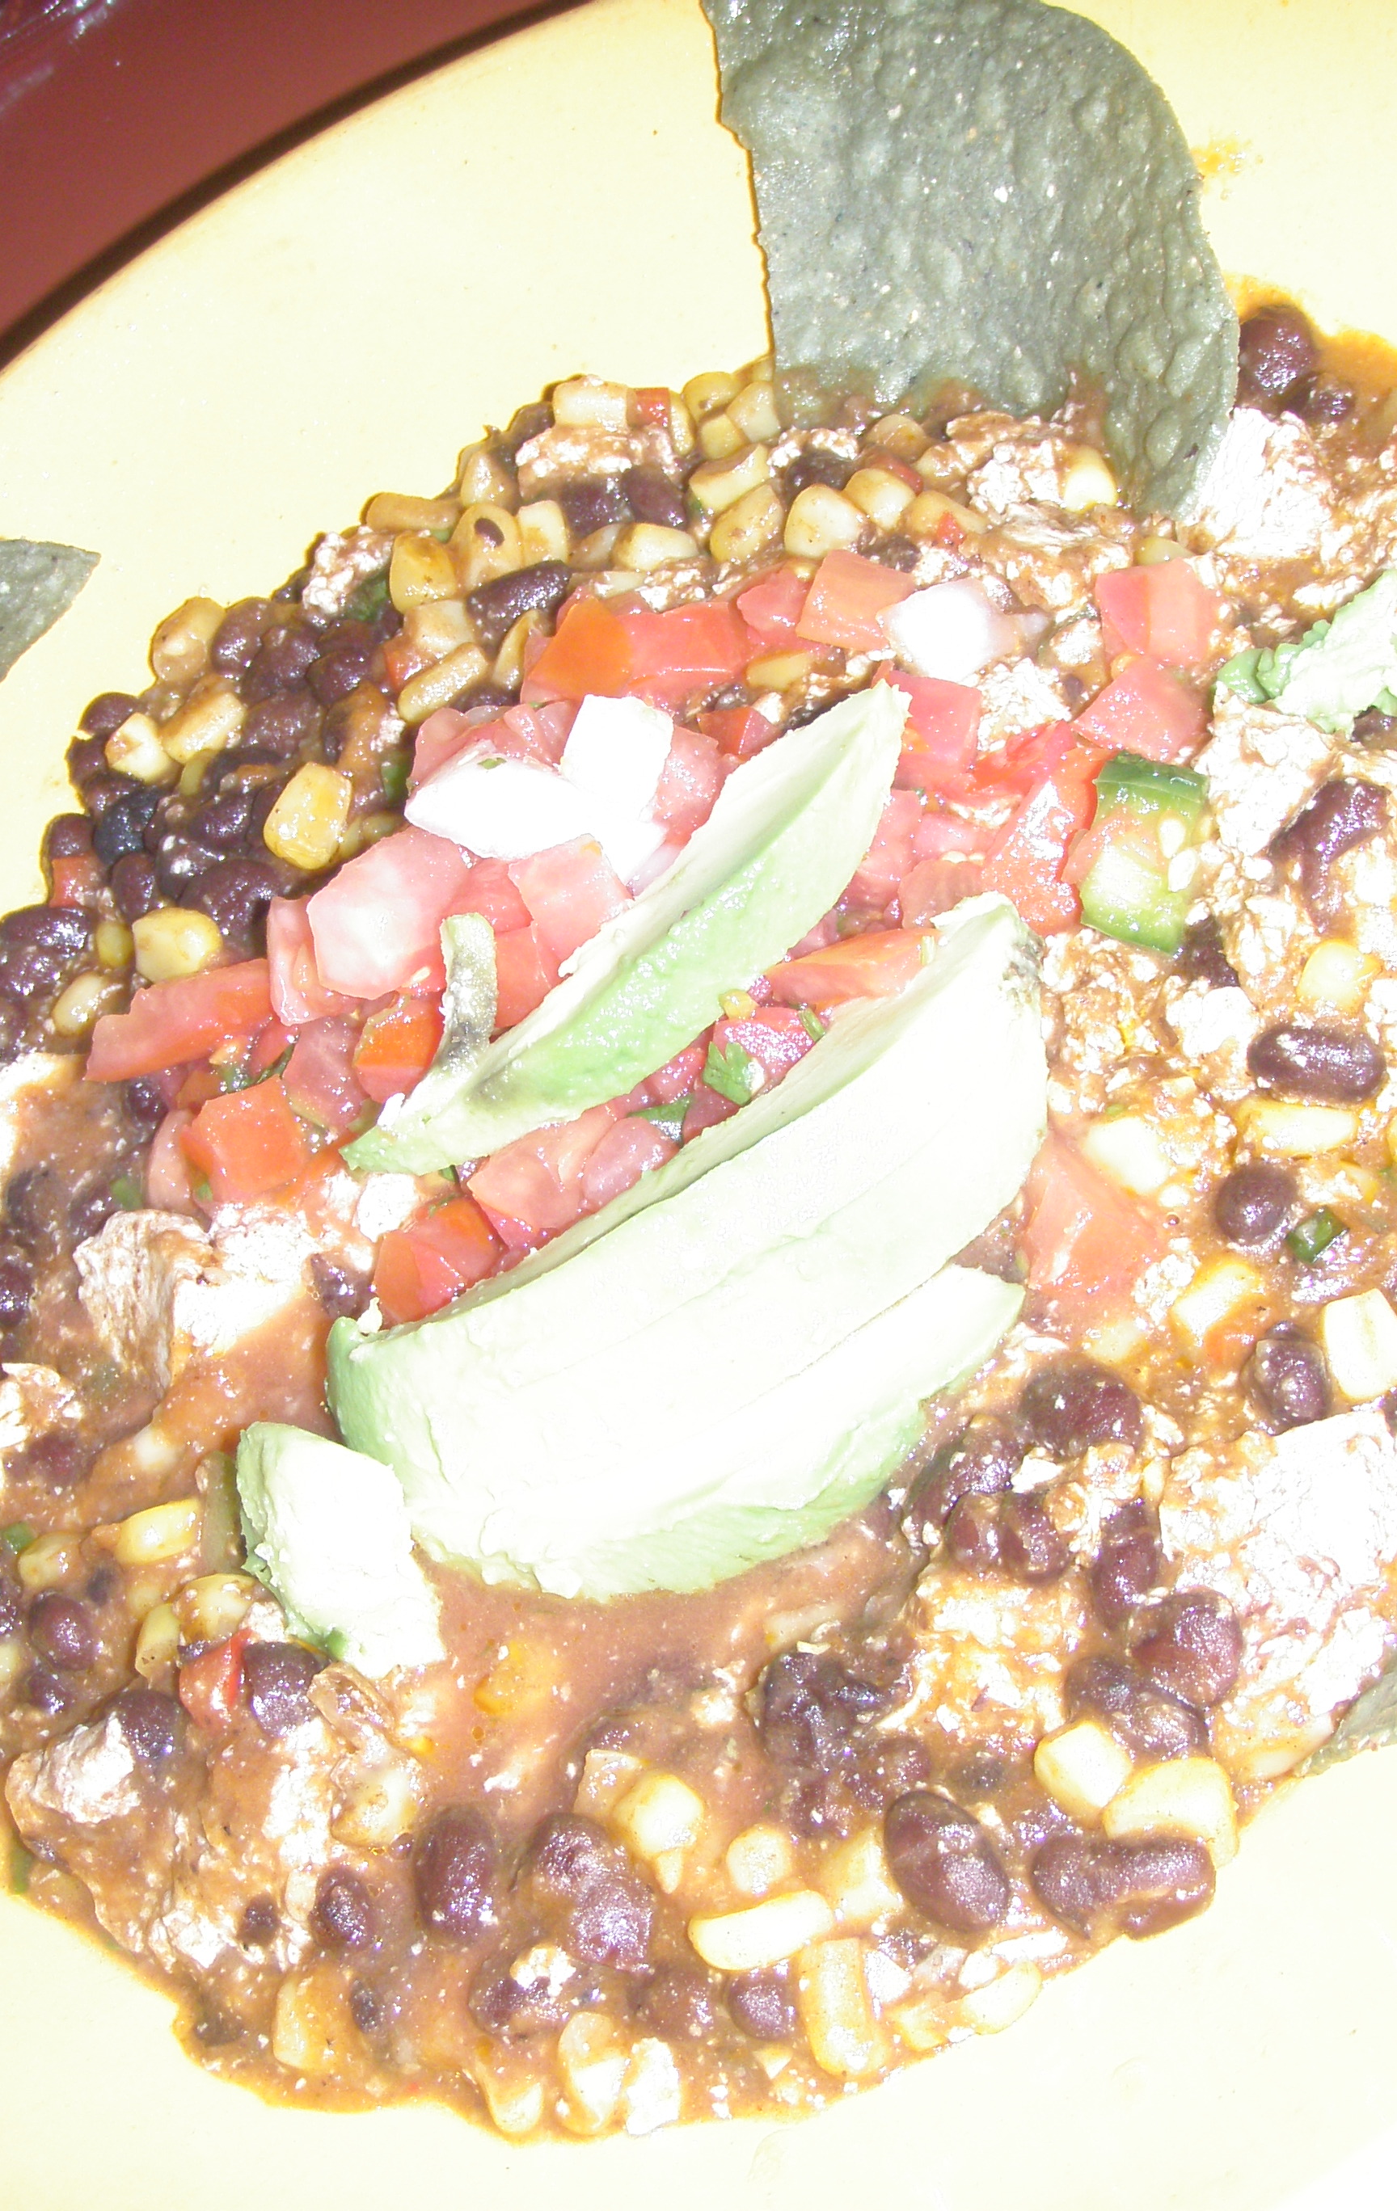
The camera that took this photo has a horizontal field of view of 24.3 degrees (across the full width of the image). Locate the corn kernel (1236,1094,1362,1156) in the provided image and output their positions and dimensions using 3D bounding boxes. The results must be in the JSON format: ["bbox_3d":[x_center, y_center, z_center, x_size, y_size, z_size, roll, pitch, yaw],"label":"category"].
[{"bbox_3d":[0.055,0.002,0.296,0.011,0.006,0.007,6,66,31],"label":"corn kernel"}]

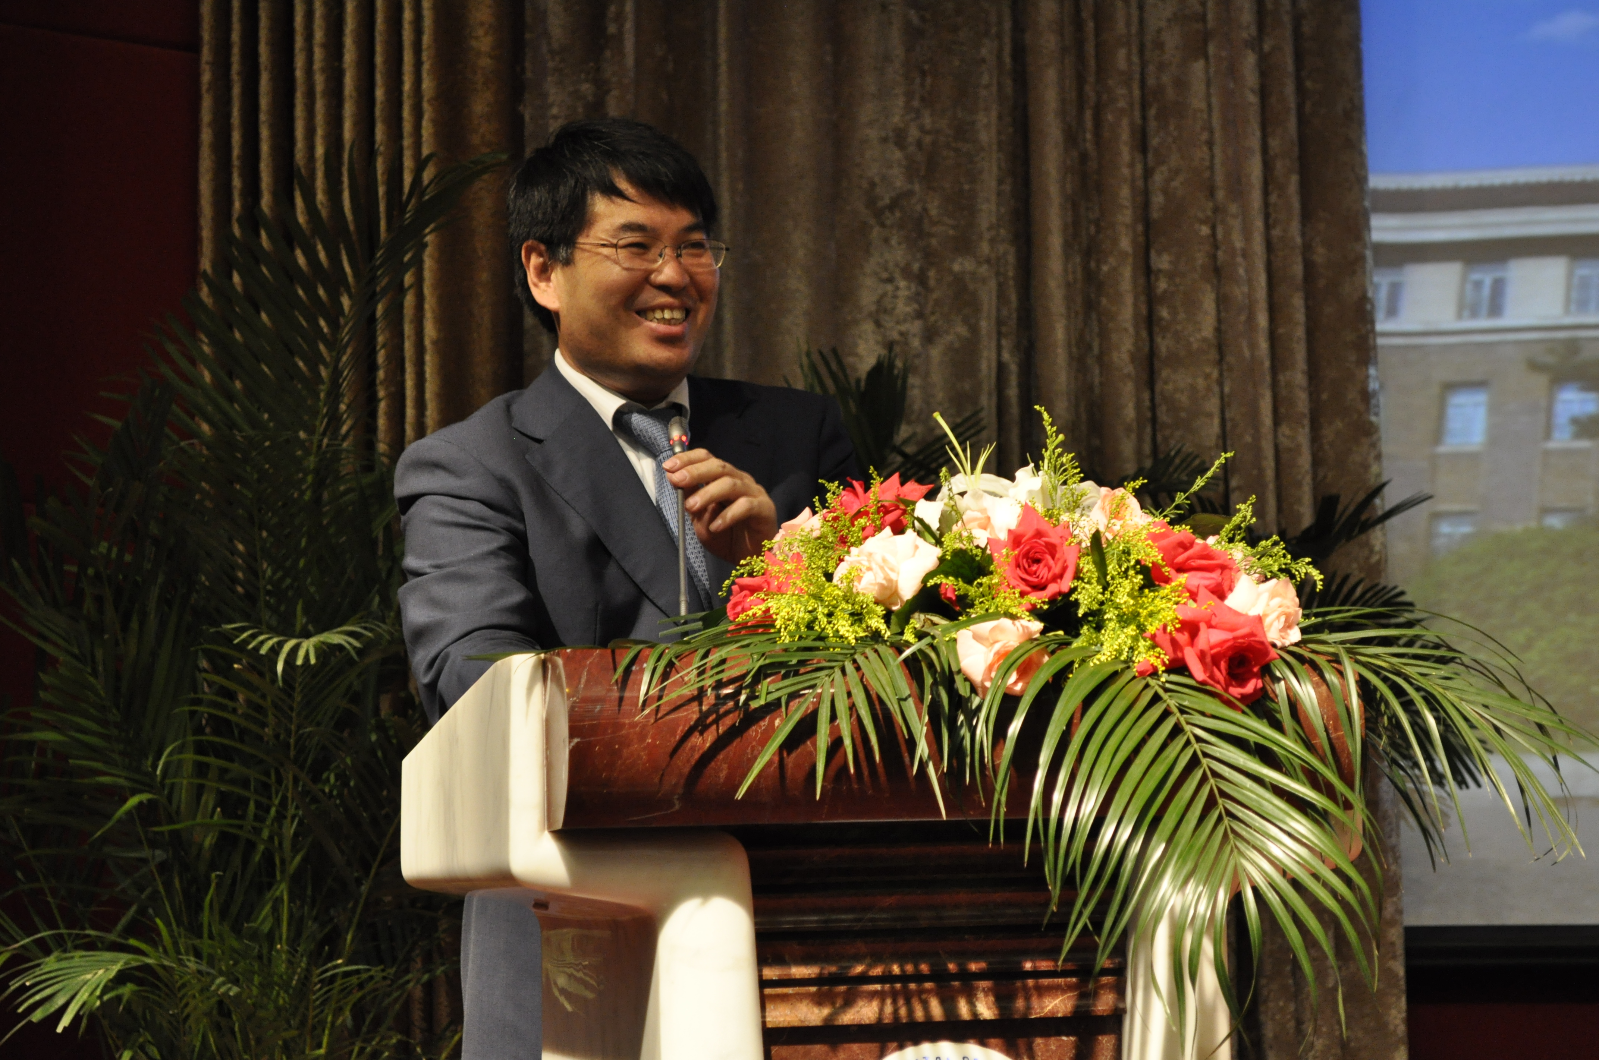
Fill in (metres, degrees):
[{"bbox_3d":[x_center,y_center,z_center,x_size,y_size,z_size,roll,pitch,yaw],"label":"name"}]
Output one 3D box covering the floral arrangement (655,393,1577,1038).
[{"bbox_3d":[0.262,0.158,3.120,0.800,0.520,0.470,1,-7,-20],"label":"floral arrangement"}]

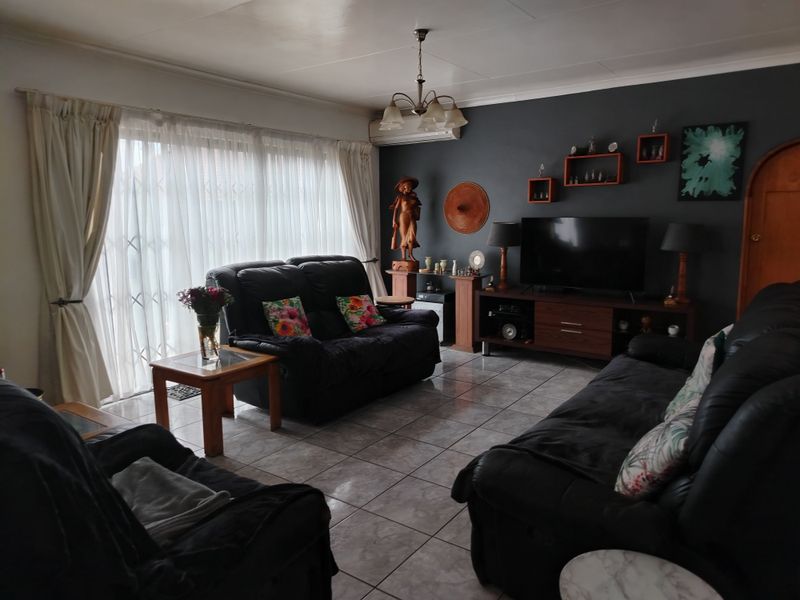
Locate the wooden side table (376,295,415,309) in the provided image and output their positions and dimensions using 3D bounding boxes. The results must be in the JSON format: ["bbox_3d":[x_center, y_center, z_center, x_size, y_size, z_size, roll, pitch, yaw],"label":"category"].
[{"bbox_3d":[-0.032,0.250,5.640,0.380,0.510,0.380,6,11,35],"label":"wooden side table"}]

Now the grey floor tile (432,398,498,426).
[{"bbox_3d":[0.462,0.788,3.886,0.399,0.010,0.399,6,11,35],"label":"grey floor tile"}]

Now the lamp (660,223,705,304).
[{"bbox_3d":[2.358,-0.296,4.566,0.339,0.641,0.339,6,11,35],"label":"lamp"}]

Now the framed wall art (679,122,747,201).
[{"bbox_3d":[2.529,-1.107,4.496,0.450,0.603,0.030,6,11,35],"label":"framed wall art"}]

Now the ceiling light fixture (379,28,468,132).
[{"bbox_3d":[0.142,-1.438,3.603,0.580,0.592,0.580,0,9,0],"label":"ceiling light fixture"}]

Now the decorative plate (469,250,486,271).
[{"bbox_3d":[0.803,-0.408,5.759,0.200,0.200,0.035,6,11,35],"label":"decorative plate"}]

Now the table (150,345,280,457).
[{"bbox_3d":[-1.152,0.621,3.527,0.551,0.484,0.559,6,11,35],"label":"table"}]

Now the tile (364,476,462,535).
[{"bbox_3d":[0.095,0.995,2.701,0.400,0.010,0.400,6,11,35],"label":"tile"}]

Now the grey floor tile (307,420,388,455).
[{"bbox_3d":[-0.333,0.877,3.519,0.403,0.010,0.403,6,11,35],"label":"grey floor tile"}]

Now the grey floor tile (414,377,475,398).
[{"bbox_3d":[0.367,0.698,4.441,0.399,0.010,0.399,6,11,35],"label":"grey floor tile"}]

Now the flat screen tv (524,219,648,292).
[{"bbox_3d":[1.615,-0.404,4.986,1.114,0.661,0.080,6,11,35],"label":"flat screen tv"}]

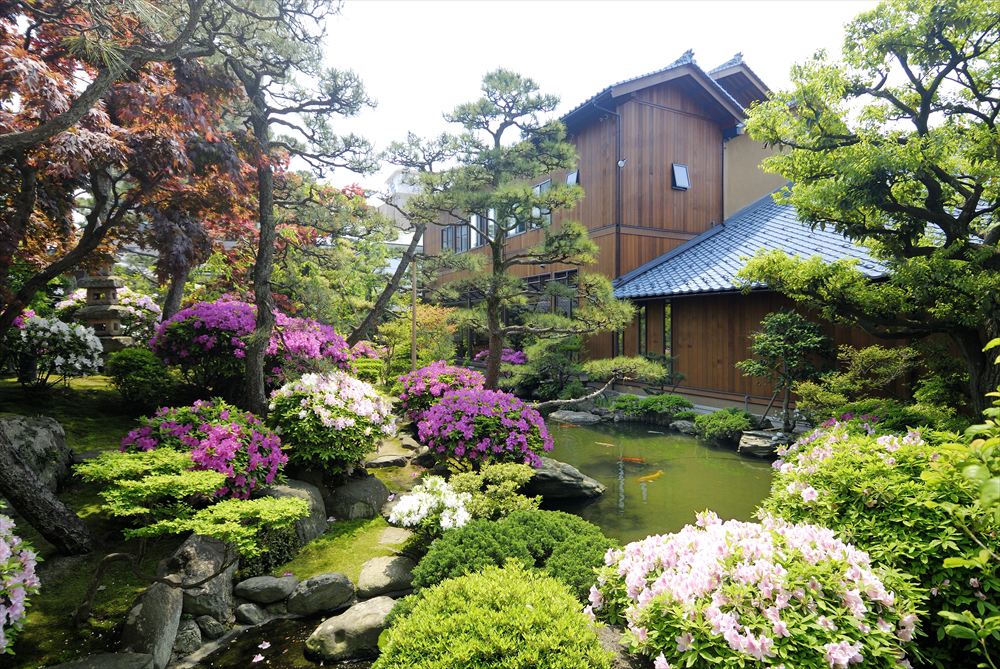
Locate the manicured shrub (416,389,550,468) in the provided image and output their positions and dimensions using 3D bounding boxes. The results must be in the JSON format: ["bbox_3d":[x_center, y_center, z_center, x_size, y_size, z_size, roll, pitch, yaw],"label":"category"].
[{"bbox_3d":[-0.170,1.030,5.500,1.450,0.840,1.250,0,0,0],"label":"manicured shrub"}]

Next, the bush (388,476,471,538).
[{"bbox_3d":[-0.542,1.356,3.900,0.660,0.520,0.600,0,0,-8],"label":"bush"}]

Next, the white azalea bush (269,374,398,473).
[{"bbox_3d":[-1.590,0.845,4.750,1.160,0.980,1.100,0,0,-19],"label":"white azalea bush"}]

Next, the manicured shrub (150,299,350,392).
[{"bbox_3d":[-3.420,0.170,7.000,2.600,1.300,1.800,0,0,0],"label":"manicured shrub"}]

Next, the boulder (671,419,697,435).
[{"bbox_3d":[3.500,1.730,9.500,0.520,0.300,0.420,0,0,0],"label":"boulder"}]

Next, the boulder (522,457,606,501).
[{"bbox_3d":[0.740,1.650,5.800,0.950,0.420,0.650,0,0,0],"label":"boulder"}]

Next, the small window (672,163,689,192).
[{"bbox_3d":[5.193,-4.531,14.400,0.700,0.820,0.180,0,0,-35],"label":"small window"}]

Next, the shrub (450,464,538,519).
[{"bbox_3d":[-0.049,1.416,4.500,0.840,0.570,0.750,0,0,-1],"label":"shrub"}]

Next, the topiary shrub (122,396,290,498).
[{"bbox_3d":[-2.520,0.950,4.350,1.270,0.740,1.150,0,0,0],"label":"topiary shrub"}]

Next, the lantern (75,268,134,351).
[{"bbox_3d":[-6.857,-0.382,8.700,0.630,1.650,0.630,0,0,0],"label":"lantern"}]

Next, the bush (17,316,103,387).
[{"bbox_3d":[-6.616,0.270,7.500,1.100,1.100,1.050,0,0,-41],"label":"bush"}]

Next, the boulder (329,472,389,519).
[{"bbox_3d":[-1.190,1.360,4.250,0.520,0.340,0.400,0,0,0],"label":"boulder"}]

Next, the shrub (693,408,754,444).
[{"bbox_3d":[4.127,1.654,9.200,1.000,0.660,0.900,0,0,24],"label":"shrub"}]

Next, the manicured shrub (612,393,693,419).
[{"bbox_3d":[3.169,1.475,10.400,1.550,0.550,0.850,0,0,33],"label":"manicured shrub"}]

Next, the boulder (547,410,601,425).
[{"bbox_3d":[1.557,1.747,10.600,1.130,0.340,0.700,0,0,8],"label":"boulder"}]

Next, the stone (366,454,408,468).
[{"bbox_3d":[-1.280,1.460,5.700,0.460,0.110,0.420,0,0,0],"label":"stone"}]

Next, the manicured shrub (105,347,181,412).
[{"bbox_3d":[-4.643,0.584,6.500,0.850,0.850,0.830,0,0,-36],"label":"manicured shrub"}]

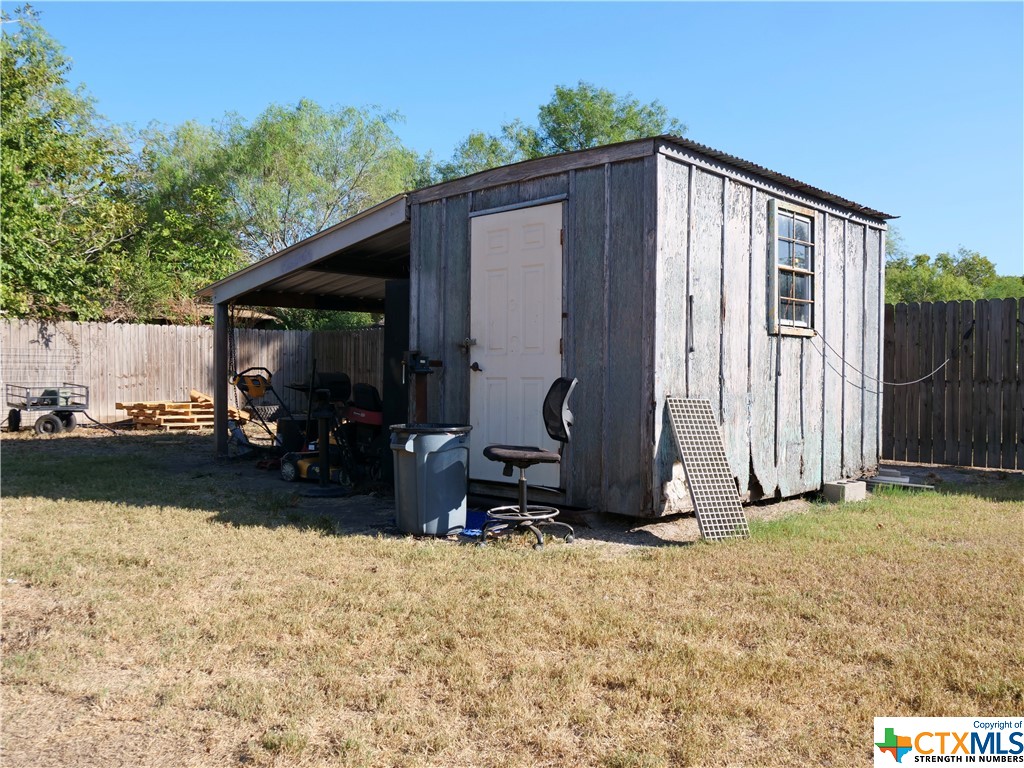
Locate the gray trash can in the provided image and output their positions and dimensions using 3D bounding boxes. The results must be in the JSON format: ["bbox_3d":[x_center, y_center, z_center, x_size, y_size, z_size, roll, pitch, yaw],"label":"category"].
[{"bbox_3d":[-0.525,0.620,5.420,0.550,0.700,0.550,0,1,0],"label":"gray trash can"}]

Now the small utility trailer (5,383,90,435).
[{"bbox_3d":[-7.000,0.375,12.450,0.810,0.700,1.370,0,1,-43],"label":"small utility trailer"}]

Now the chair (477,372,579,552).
[{"bbox_3d":[0.100,0.455,5.050,0.600,0.990,0.590,0,1,-16],"label":"chair"}]

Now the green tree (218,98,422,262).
[{"bbox_3d":[-4.830,-3.200,21.000,5.200,7.700,5.200,0,1,0],"label":"green tree"}]

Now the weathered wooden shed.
[{"bbox_3d":[0.026,-0.388,8.878,6.420,2.455,3.780,1,1,45],"label":"weathered wooden shed"}]

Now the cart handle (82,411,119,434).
[{"bbox_3d":[-5.910,0.550,11.900,0.520,0.340,0.120,0,1,-3],"label":"cart handle"}]

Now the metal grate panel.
[{"bbox_3d":[1.259,0.551,5.336,0.350,1.010,0.038,2,-29,-25],"label":"metal grate panel"}]

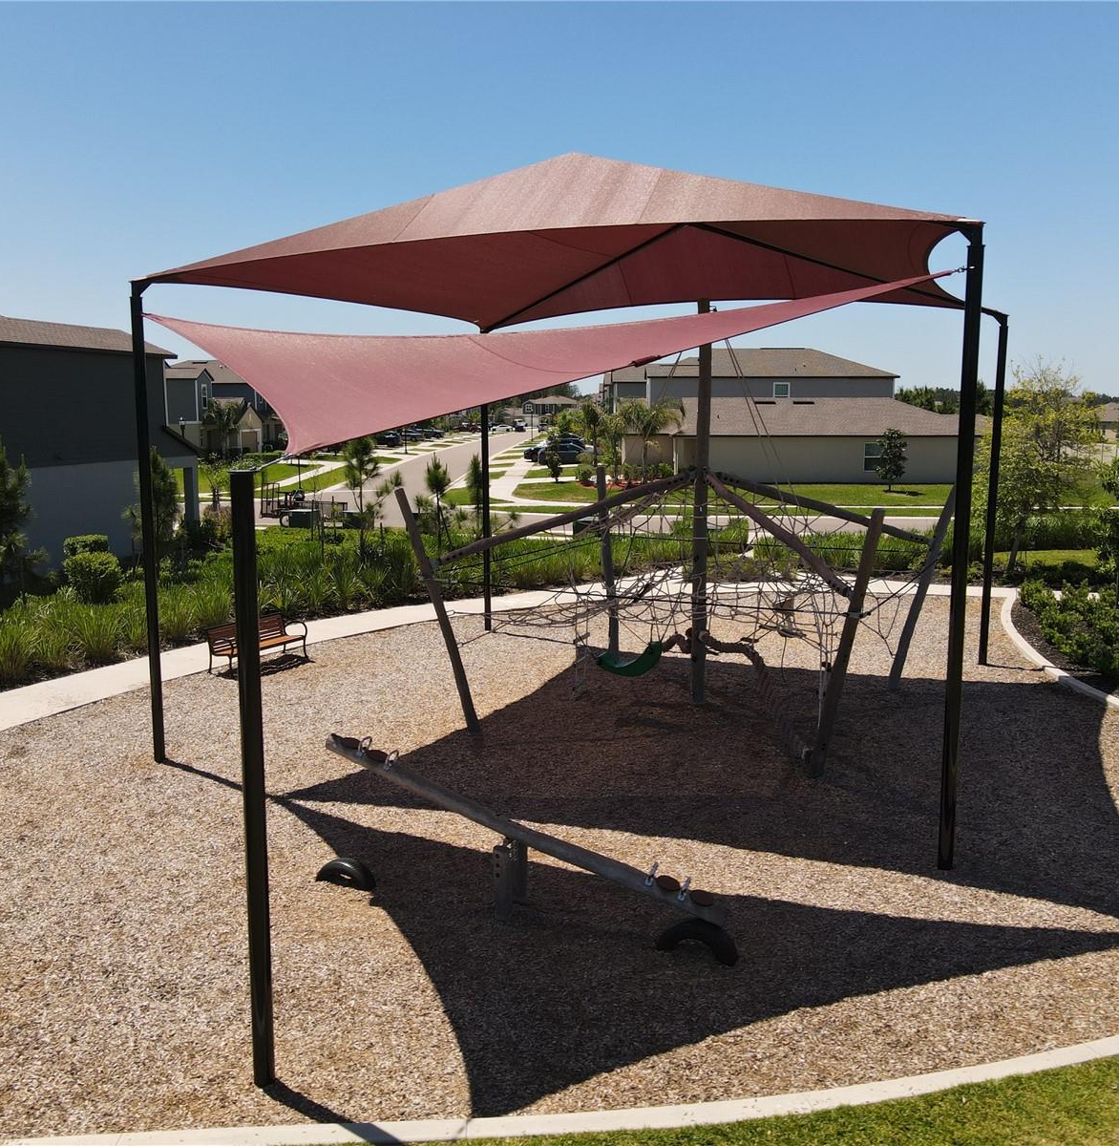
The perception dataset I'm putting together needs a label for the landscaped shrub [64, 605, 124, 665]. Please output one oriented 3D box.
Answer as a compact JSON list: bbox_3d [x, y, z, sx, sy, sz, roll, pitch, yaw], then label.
[{"bbox_3d":[-8.256,1.035,18.702,1.100,1.050,1.050,-4,10,-24],"label":"landscaped shrub"}]

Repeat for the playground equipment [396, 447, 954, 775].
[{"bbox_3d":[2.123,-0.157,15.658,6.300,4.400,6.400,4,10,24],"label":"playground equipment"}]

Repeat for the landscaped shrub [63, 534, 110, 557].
[{"bbox_3d":[-12.685,-0.487,28.439,1.050,1.020,1.200,2,9,12],"label":"landscaped shrub"}]

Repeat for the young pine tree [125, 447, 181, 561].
[{"bbox_3d":[-11.222,-1.738,29.094,1.500,3.350,1.450,-3,9,-21],"label":"young pine tree"}]

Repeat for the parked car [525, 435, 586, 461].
[{"bbox_3d":[-0.358,-10.517,91.464,5.100,1.800,1.920,-2,9,-12],"label":"parked car"}]

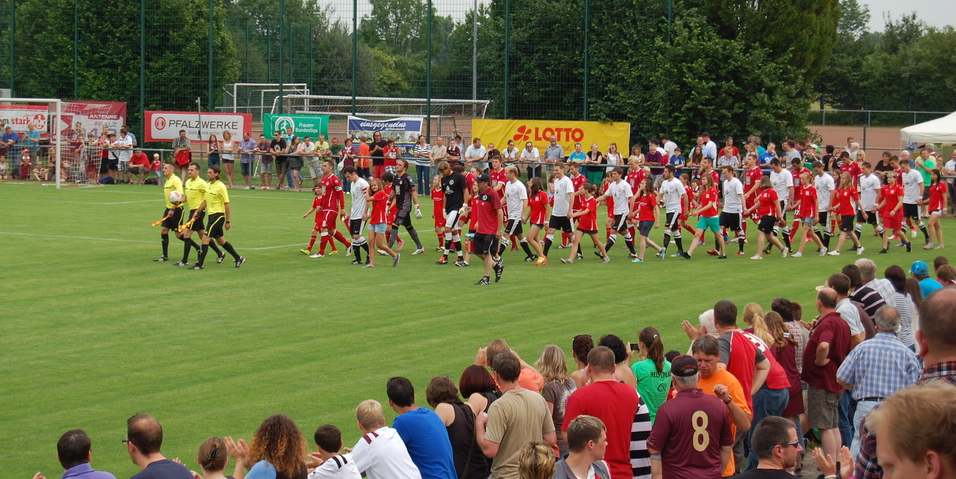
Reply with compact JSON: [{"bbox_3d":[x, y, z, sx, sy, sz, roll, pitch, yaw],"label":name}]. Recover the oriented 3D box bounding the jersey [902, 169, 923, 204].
[{"bbox_3d":[9.030,-1.090,45.147,0.320,0.730,0.500,-2,5,-43],"label":"jersey"}]

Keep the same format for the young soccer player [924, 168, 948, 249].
[{"bbox_3d":[9.355,-0.624,44.474,0.430,1.620,0.430,-2,5,-38],"label":"young soccer player"}]

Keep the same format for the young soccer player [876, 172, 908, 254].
[{"bbox_3d":[8.386,-0.540,44.000,0.520,1.620,0.460,-1,4,-28],"label":"young soccer player"}]

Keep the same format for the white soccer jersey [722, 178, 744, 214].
[{"bbox_3d":[4.989,-0.860,42.500,0.260,0.710,0.460,-1,4,-26],"label":"white soccer jersey"}]

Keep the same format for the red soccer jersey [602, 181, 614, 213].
[{"bbox_3d":[2.632,-0.837,43.366,0.260,0.640,0.420,-2,5,-38],"label":"red soccer jersey"}]

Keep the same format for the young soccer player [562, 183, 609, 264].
[{"bbox_3d":[1.988,-0.296,39.515,0.820,1.440,0.500,-1,4,-28],"label":"young soccer player"}]

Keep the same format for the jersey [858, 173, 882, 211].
[{"bbox_3d":[8.025,-0.945,44.500,0.260,0.730,0.460,-1,4,-26],"label":"jersey"}]

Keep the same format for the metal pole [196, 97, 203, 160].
[{"bbox_3d":[-8.412,-2.980,66.164,0.100,2.600,0.100,-1,4,25],"label":"metal pole"}]

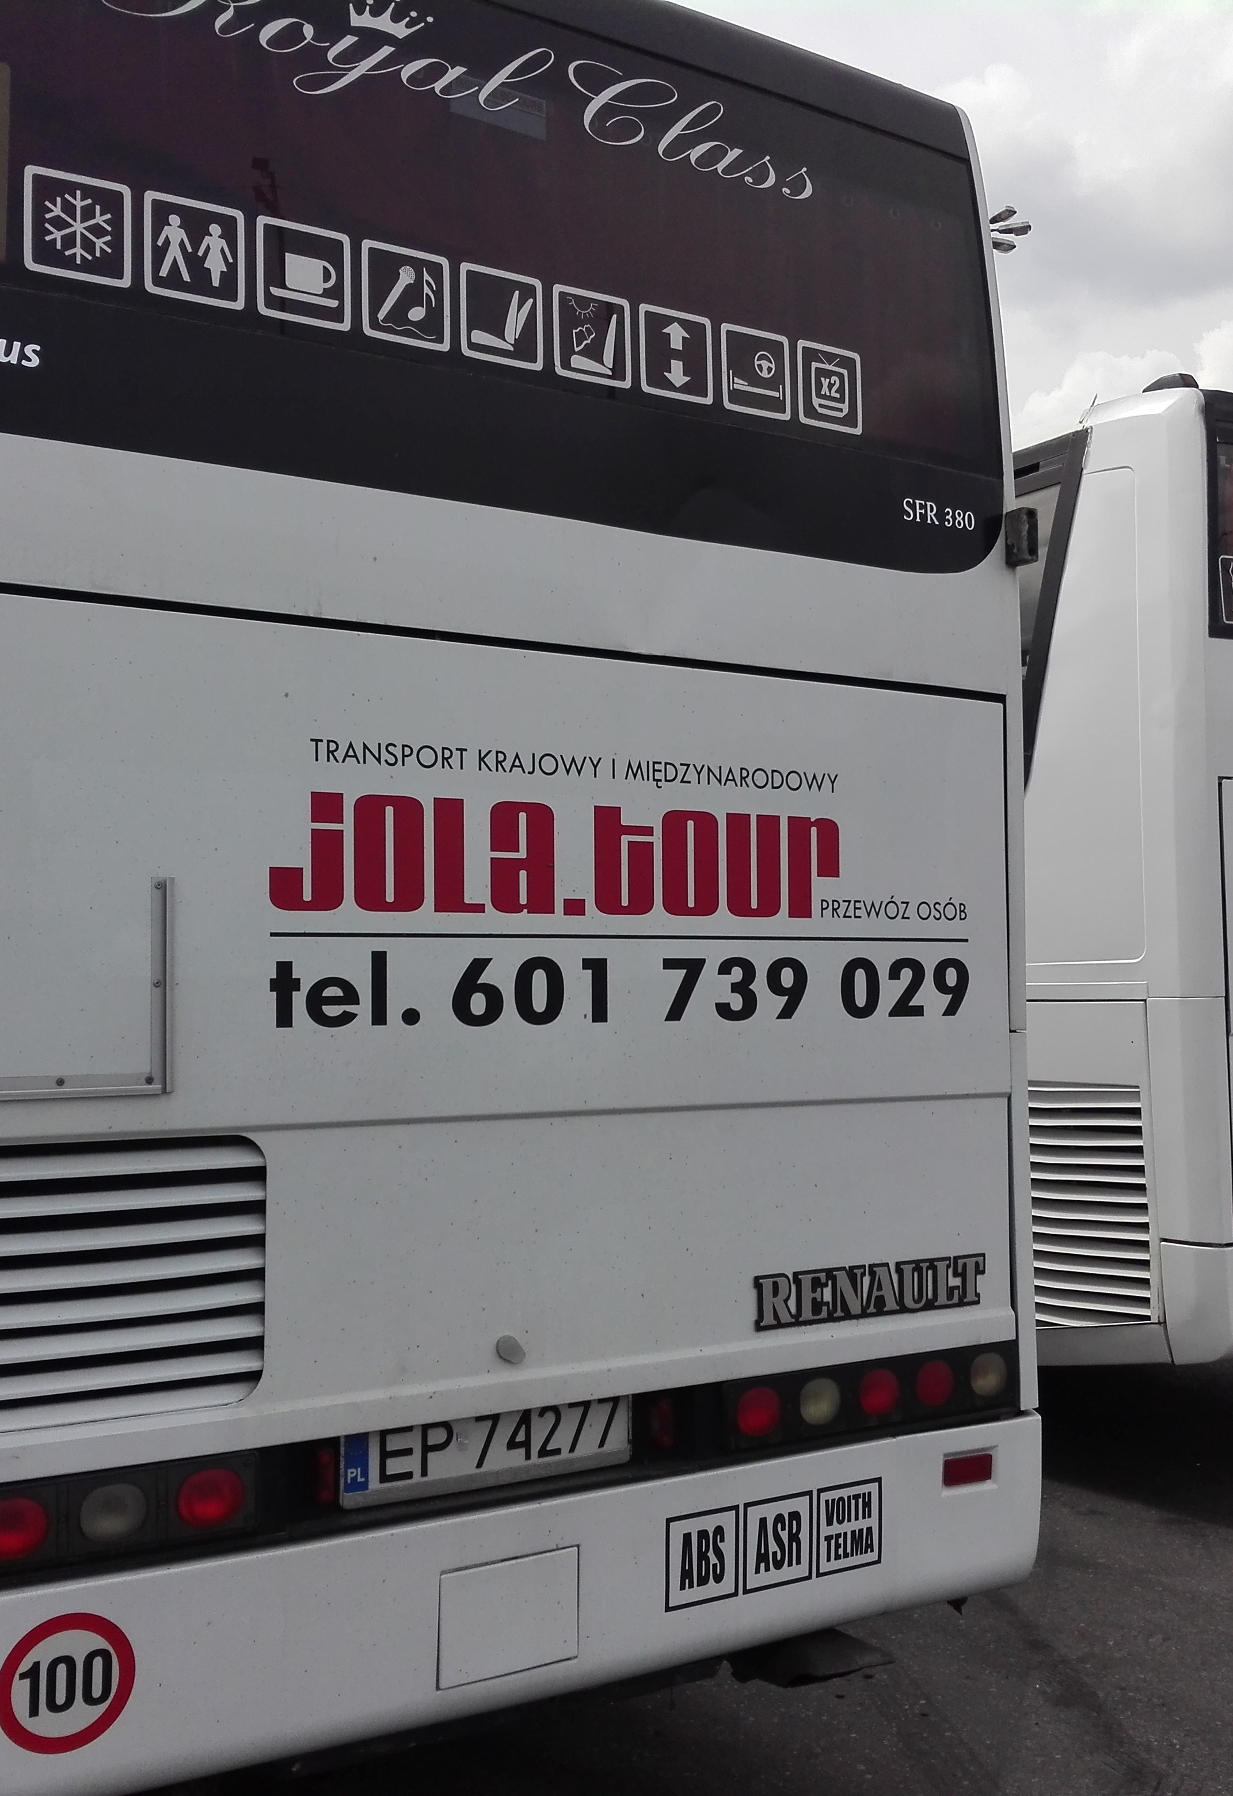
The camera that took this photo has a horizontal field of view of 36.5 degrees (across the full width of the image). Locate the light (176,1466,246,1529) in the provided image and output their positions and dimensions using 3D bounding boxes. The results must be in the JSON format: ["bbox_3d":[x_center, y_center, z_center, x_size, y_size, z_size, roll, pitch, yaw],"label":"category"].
[{"bbox_3d":[-0.581,0.865,2.688,0.100,0.085,0.030,2,-4,-32],"label":"light"}]

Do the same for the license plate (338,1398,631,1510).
[{"bbox_3d":[-0.195,0.870,2.984,0.525,0.125,0.020,2,-4,-33],"label":"license plate"}]

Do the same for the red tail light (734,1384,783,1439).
[{"bbox_3d":[0.248,0.887,3.221,0.099,0.085,0.030,2,-4,-34],"label":"red tail light"}]

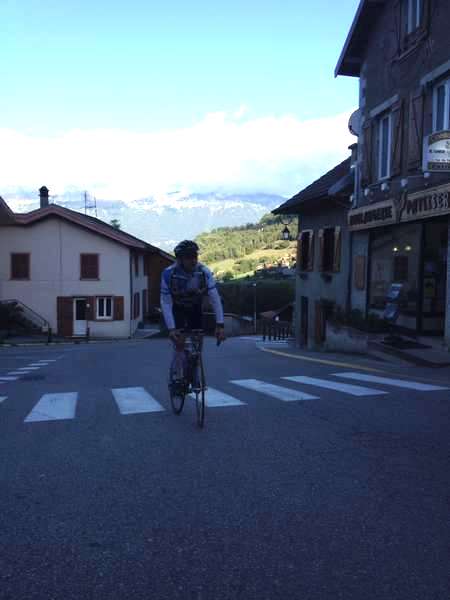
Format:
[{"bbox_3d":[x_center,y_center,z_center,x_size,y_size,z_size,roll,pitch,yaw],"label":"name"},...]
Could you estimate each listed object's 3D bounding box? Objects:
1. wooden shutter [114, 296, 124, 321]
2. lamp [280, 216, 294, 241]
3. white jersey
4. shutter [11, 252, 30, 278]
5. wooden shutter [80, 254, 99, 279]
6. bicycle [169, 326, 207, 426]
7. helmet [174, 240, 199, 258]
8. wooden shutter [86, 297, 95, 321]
[{"bbox_3d":[-5.854,0.482,33.600,0.550,1.310,0.060,0,3,-3],"label":"wooden shutter"},{"bbox_3d":[2.163,-2.475,21.000,0.460,0.820,0.420,0,3,-9],"label":"lamp"},{"bbox_3d":[-0.332,-0.046,6.200,0.620,0.680,0.480,-1,3,-15],"label":"white jersey"},{"bbox_3d":[-11.180,-1.871,33.200,1.030,1.400,0.060,0,3,-3],"label":"shutter"},{"bbox_3d":[-7.471,-1.850,33.500,1.000,1.360,0.060,0,3,-3],"label":"wooden shutter"},{"bbox_3d":[-0.393,0.760,6.287,0.450,0.970,1.660,-1,-3,-18],"label":"bicycle"},{"bbox_3d":[-0.392,-0.514,6.170,0.220,0.175,0.270,-1,3,-19],"label":"helmet"},{"bbox_3d":[-7.388,0.480,33.500,0.500,1.310,0.060,0,3,-3],"label":"wooden shutter"}]

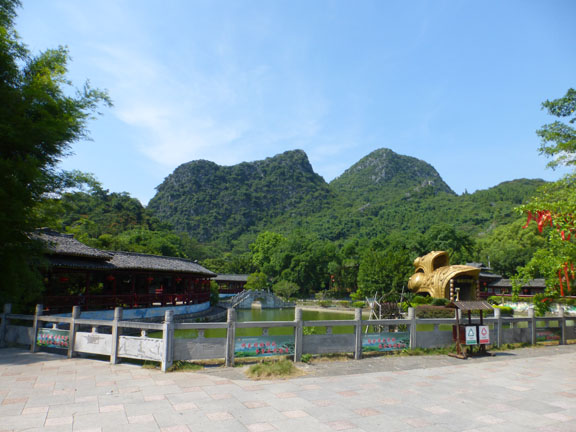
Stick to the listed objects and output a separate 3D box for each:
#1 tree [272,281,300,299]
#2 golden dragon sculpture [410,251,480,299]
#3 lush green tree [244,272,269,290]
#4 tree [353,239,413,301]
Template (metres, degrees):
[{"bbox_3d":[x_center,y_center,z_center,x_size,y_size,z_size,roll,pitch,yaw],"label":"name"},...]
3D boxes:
[{"bbox_3d":[-0.224,11.006,62.000,4.000,2.750,3.800,1,-11,0],"label":"tree"},{"bbox_3d":[18.058,6.952,48.000,6.500,5.860,4.600,-8,-14,39],"label":"golden dragon sculpture"},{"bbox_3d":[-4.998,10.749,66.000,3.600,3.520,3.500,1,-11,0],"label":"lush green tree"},{"bbox_3d":[11.812,6.750,52.000,7.000,7.770,6.700,1,-11,0],"label":"tree"}]

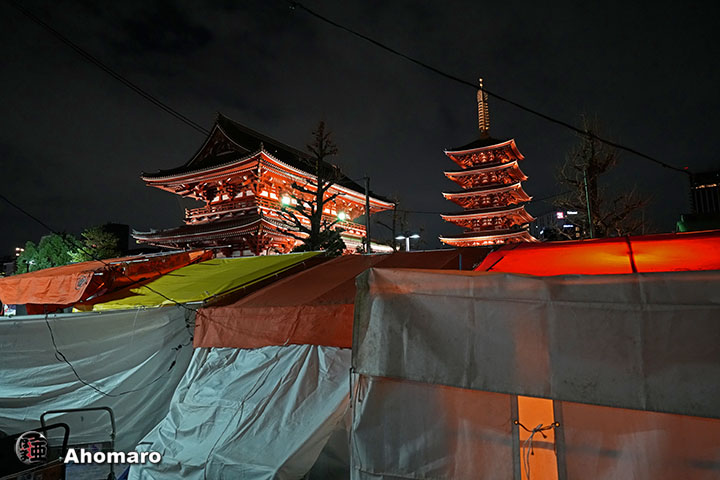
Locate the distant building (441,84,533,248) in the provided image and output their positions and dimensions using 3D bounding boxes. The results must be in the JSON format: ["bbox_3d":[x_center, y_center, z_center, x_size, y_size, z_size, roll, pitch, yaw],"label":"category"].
[{"bbox_3d":[30.417,-13.215,104.612,18.600,53.300,18.600,-5,-8,28],"label":"distant building"}]

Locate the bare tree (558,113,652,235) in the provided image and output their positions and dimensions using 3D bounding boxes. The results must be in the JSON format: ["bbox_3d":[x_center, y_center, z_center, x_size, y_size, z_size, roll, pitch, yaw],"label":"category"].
[{"bbox_3d":[18.990,-2.140,33.930,6.530,14.900,6.530,-5,-8,29],"label":"bare tree"}]

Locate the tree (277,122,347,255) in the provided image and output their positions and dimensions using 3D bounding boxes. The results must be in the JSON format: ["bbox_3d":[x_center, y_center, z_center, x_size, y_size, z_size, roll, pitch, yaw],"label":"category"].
[{"bbox_3d":[-3.512,-1.671,32.749,5.050,14.400,5.050,0,-7,-6],"label":"tree"}]

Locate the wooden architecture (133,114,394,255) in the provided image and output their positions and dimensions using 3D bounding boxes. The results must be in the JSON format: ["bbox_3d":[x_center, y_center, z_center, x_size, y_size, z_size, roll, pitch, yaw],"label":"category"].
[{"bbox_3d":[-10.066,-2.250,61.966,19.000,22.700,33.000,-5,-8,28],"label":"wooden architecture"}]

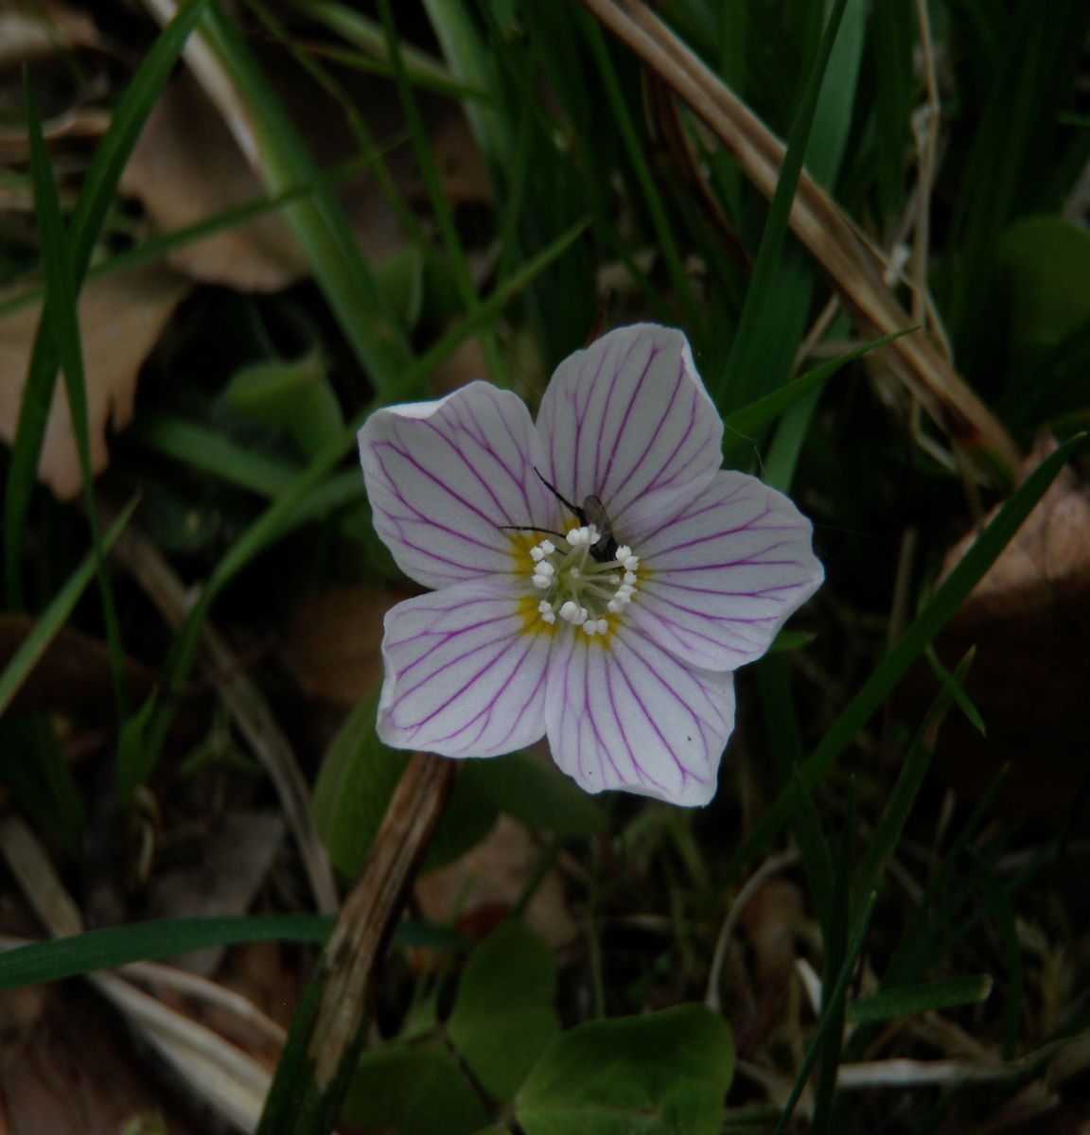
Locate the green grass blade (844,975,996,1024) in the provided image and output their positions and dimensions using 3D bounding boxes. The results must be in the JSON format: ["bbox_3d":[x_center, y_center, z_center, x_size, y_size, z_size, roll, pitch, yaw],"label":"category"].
[{"bbox_3d":[0.028,0.032,0.117,0.011,0.002,0.003,-10,49,-8],"label":"green grass blade"}]

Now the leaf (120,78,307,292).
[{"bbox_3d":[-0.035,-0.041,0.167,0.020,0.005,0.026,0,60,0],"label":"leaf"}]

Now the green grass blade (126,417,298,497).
[{"bbox_3d":[-0.031,-0.010,0.147,0.018,0.003,0.004,16,51,14],"label":"green grass blade"}]

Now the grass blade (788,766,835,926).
[{"bbox_3d":[0.019,0.020,0.114,0.003,0.012,0.002,-12,16,4],"label":"grass blade"}]

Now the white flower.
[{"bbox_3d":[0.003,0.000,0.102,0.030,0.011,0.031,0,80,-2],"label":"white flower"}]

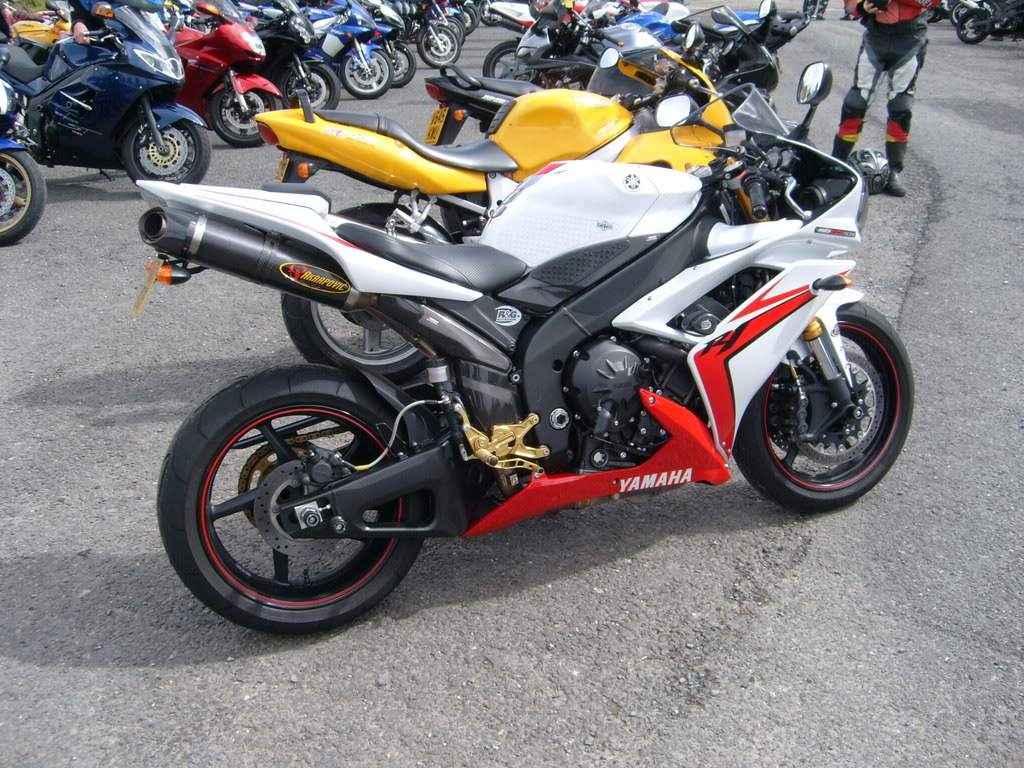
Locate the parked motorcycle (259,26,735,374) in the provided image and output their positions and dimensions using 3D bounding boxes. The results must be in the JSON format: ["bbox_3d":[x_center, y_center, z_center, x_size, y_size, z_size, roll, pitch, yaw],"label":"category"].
[{"bbox_3d":[0.146,-0.645,3.797,2.030,1.140,0.700,-8,10,-15],"label":"parked motorcycle"}]

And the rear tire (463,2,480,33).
[{"bbox_3d":[-0.849,-6.810,19.317,0.610,0.610,0.140,3,22,13],"label":"rear tire"}]

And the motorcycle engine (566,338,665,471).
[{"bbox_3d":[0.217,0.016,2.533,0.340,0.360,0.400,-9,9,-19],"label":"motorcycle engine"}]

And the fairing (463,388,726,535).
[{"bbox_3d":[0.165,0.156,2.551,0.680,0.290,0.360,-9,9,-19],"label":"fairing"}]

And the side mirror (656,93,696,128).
[{"bbox_3d":[0.463,-0.761,2.914,0.075,0.095,0.150,-12,10,-30],"label":"side mirror"}]

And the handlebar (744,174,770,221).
[{"bbox_3d":[0.565,-0.439,2.372,0.050,0.050,0.160,8,36,5],"label":"handlebar"}]

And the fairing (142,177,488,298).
[{"bbox_3d":[-0.449,-0.316,2.301,0.680,0.320,0.260,-9,9,-19],"label":"fairing"}]

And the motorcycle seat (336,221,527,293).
[{"bbox_3d":[-0.189,-0.294,2.396,0.450,0.180,0.280,-9,9,-19],"label":"motorcycle seat"}]

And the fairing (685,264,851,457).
[{"bbox_3d":[0.623,-0.056,2.531,0.500,0.430,0.180,-9,9,-19],"label":"fairing"}]

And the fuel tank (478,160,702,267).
[{"bbox_3d":[0.178,-0.415,2.514,0.550,0.270,0.350,-9,9,-19],"label":"fuel tank"}]

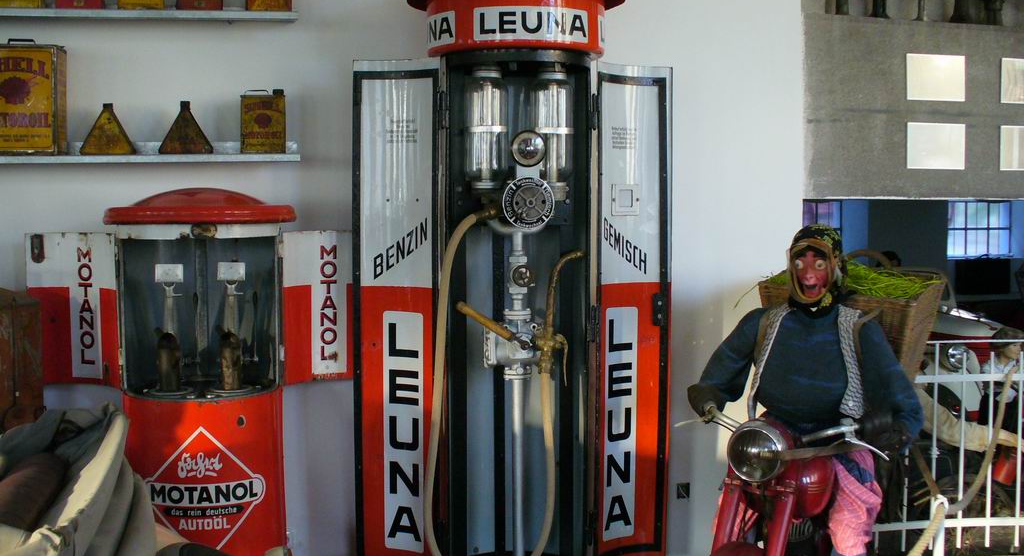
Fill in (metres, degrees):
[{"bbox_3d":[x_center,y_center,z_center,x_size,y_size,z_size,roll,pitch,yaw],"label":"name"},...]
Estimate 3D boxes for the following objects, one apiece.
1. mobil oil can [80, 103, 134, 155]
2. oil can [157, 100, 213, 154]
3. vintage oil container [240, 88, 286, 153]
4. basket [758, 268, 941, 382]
[{"bbox_3d":[-1.289,-0.475,3.492,0.150,0.162,0.085,-1,5,-15],"label":"mobil oil can"},{"bbox_3d":[-1.056,-0.486,3.545,0.159,0.171,0.085,-1,5,-13],"label":"oil can"},{"bbox_3d":[-0.816,-0.516,3.599,0.140,0.205,0.085,-1,5,-10],"label":"vintage oil container"},{"bbox_3d":[1.120,0.252,3.694,0.510,0.460,0.380,8,8,29],"label":"basket"}]

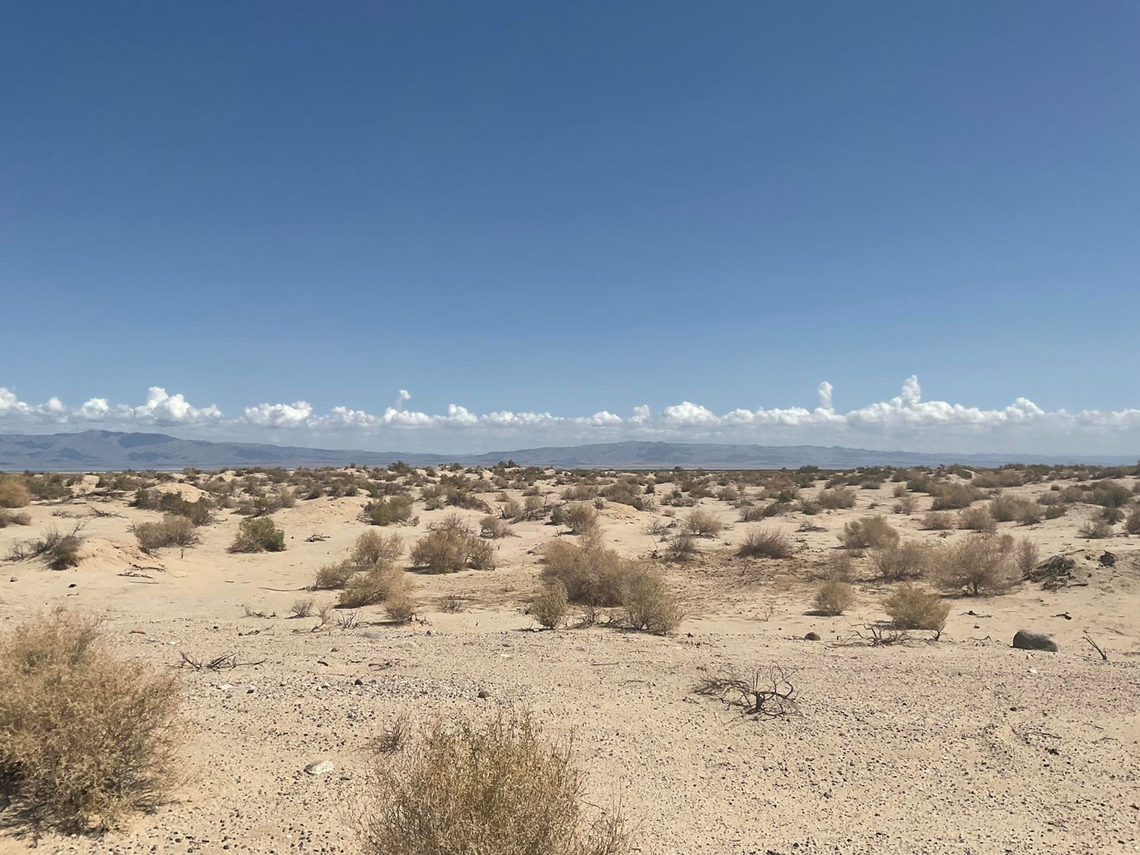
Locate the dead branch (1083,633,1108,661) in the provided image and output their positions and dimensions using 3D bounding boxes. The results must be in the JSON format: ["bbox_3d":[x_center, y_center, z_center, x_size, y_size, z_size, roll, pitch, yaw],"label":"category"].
[{"bbox_3d":[4.413,1.843,8.015,0.209,0.227,0.105,-2,-3,29],"label":"dead branch"}]

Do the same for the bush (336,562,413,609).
[{"bbox_3d":[-2.308,1.866,11.402,0.907,0.574,0.816,0,-2,-11],"label":"bush"}]

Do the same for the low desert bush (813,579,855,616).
[{"bbox_3d":[2.905,1.860,10.514,0.437,0.378,0.415,-1,-3,15],"label":"low desert bush"}]

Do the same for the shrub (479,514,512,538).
[{"bbox_3d":[-1.672,2.236,21.604,0.691,0.544,0.622,0,-2,-4],"label":"shrub"}]

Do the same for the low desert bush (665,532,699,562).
[{"bbox_3d":[1.996,2.118,17.066,0.586,0.466,0.557,0,-2,7],"label":"low desert bush"}]

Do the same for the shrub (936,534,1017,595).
[{"bbox_3d":[5.239,1.766,12.294,1.022,0.791,0.920,-1,-3,23],"label":"shrub"}]

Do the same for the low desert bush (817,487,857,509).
[{"bbox_3d":[9.536,2.511,34.085,1.402,0.795,1.262,-1,-2,16],"label":"low desert bush"}]

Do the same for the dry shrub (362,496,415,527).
[{"bbox_3d":[-5.178,2.373,27.303,1.481,0.850,1.185,0,-3,-11],"label":"dry shrub"}]

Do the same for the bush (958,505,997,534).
[{"bbox_3d":[10.313,2.311,24.188,0.962,0.675,0.866,-1,-3,23],"label":"bush"}]

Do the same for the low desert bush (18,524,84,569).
[{"bbox_3d":[-8.699,1.994,16.015,1.105,0.715,0.995,1,-3,-28],"label":"low desert bush"}]

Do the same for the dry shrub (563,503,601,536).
[{"bbox_3d":[0.274,2.092,21.775,0.836,0.751,0.752,0,-2,1],"label":"dry shrub"}]

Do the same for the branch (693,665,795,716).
[{"bbox_3d":[1.147,1.715,6.217,0.657,0.244,0.493,-1,-2,10],"label":"branch"}]

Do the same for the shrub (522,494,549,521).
[{"bbox_3d":[-1.079,2.490,30.061,0.815,0.803,0.775,0,-2,-2],"label":"shrub"}]

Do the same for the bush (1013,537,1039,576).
[{"bbox_3d":[6.760,1.911,14.132,0.382,0.575,0.382,-1,-3,25],"label":"bush"}]

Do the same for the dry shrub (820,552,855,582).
[{"bbox_3d":[3.823,1.991,13.642,0.509,0.420,0.483,-1,-3,16],"label":"dry shrub"}]

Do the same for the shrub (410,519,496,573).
[{"bbox_3d":[-1.867,1.884,15.292,1.340,0.789,1.005,0,-2,-7],"label":"shrub"}]

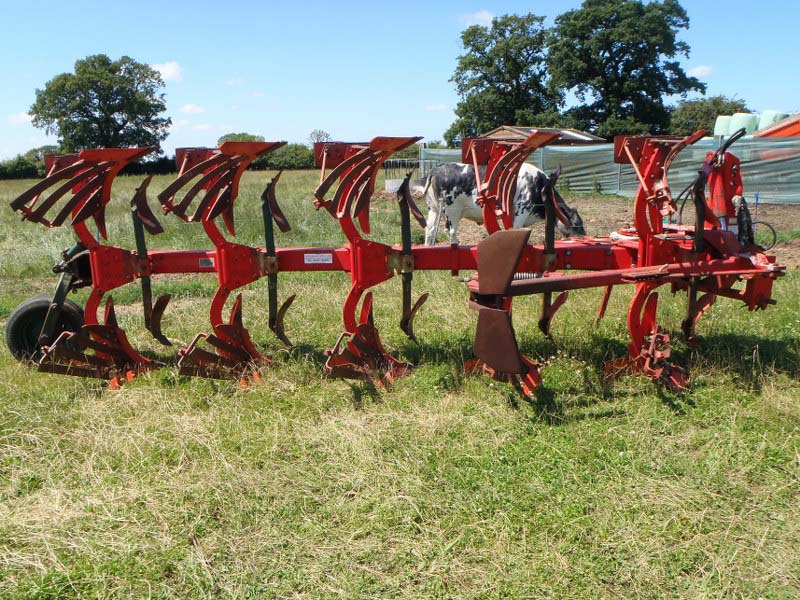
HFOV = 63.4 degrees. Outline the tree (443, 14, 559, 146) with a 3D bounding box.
[{"bbox_3d":[10.119,-19.994,63.267,12.200,16.300,12.000,1,12,9],"label":"tree"}]

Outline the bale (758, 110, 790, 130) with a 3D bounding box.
[{"bbox_3d":[15.098,-7.094,26.157,1.280,1.200,1.280,6,14,29],"label":"bale"}]

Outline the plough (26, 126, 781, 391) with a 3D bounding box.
[{"bbox_3d":[-0.285,-0.290,4.660,5.800,1.720,1.400,1,12,9],"label":"plough"}]

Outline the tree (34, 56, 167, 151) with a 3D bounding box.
[{"bbox_3d":[-39.166,-24.389,84.623,19.000,16.000,17.500,-6,13,-23],"label":"tree"}]

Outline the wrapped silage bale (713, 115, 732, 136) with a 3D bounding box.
[{"bbox_3d":[13.842,-7.228,27.351,1.250,1.200,1.250,5,13,26],"label":"wrapped silage bale"}]

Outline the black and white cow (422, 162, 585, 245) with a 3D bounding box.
[{"bbox_3d":[1.667,-1.506,10.421,2.550,1.400,0.680,-2,12,-5],"label":"black and white cow"}]

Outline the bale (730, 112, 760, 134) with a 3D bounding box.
[{"bbox_3d":[14.231,-7.146,26.654,1.250,1.200,1.250,5,13,27],"label":"bale"}]

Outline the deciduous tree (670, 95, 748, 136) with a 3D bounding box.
[{"bbox_3d":[26.948,-14.410,56.343,7.200,7.200,6.800,4,13,25],"label":"deciduous tree"}]

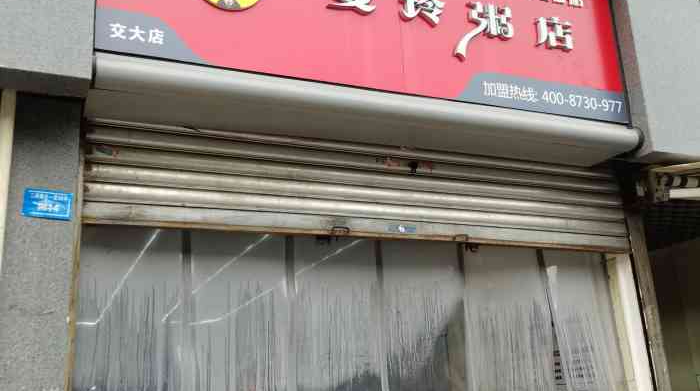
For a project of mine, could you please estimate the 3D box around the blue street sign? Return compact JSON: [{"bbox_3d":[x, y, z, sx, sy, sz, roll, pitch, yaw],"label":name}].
[{"bbox_3d":[-1.203,0.037,2.796,0.176,0.114,0.010,4,-18,-23],"label":"blue street sign"}]

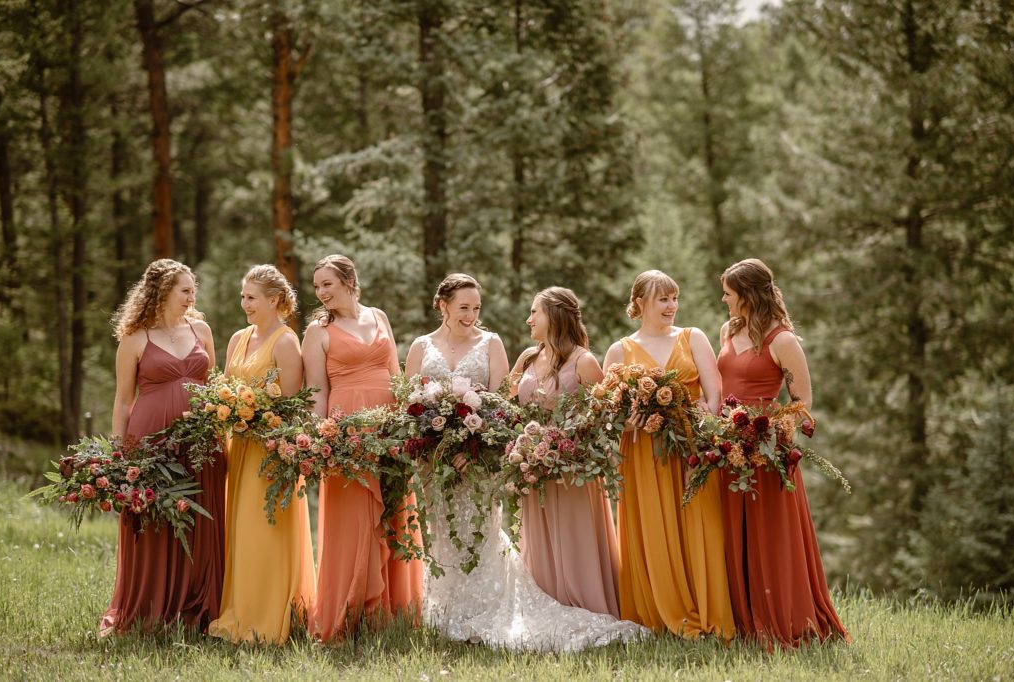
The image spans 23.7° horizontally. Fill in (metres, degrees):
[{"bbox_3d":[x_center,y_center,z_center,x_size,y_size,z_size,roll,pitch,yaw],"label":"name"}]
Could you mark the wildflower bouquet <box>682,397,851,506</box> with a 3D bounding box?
[{"bbox_3d":[1.095,0.466,10.200,0.700,0.455,0.400,0,1,15],"label":"wildflower bouquet"}]

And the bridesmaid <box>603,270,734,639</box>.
[{"bbox_3d":[0.715,0.511,10.700,0.570,1.647,0.500,0,1,-8],"label":"bridesmaid"}]

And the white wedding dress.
[{"bbox_3d":[0.110,0.646,10.380,0.990,1.383,0.680,0,1,-2],"label":"white wedding dress"}]

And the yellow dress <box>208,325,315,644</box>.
[{"bbox_3d":[-1.082,0.643,10.650,0.480,1.414,0.460,0,1,32],"label":"yellow dress"}]

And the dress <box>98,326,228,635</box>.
[{"bbox_3d":[-1.532,0.625,10.750,0.530,1.361,0.440,0,1,-25],"label":"dress"}]

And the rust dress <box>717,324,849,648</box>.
[{"bbox_3d":[1.213,0.645,10.600,0.560,1.434,0.500,0,1,35],"label":"rust dress"}]

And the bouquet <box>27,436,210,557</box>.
[{"bbox_3d":[-1.688,0.676,10.500,0.770,0.511,0.420,0,1,-12],"label":"bouquet"}]

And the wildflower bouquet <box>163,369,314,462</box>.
[{"bbox_3d":[-1.160,0.321,10.400,0.640,0.396,0.380,0,1,-5],"label":"wildflower bouquet"}]

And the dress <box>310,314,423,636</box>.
[{"bbox_3d":[-0.622,0.609,10.700,0.500,1.488,0.460,0,1,-25],"label":"dress"}]

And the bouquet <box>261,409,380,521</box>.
[{"bbox_3d":[-0.798,0.540,10.400,0.540,0.499,0.370,0,1,-8],"label":"bouquet"}]

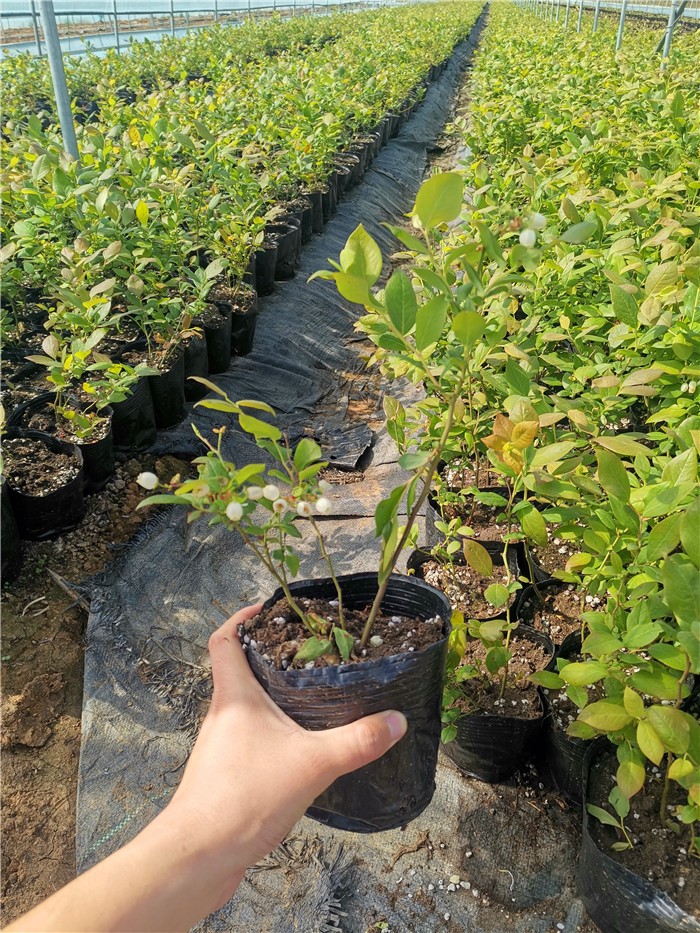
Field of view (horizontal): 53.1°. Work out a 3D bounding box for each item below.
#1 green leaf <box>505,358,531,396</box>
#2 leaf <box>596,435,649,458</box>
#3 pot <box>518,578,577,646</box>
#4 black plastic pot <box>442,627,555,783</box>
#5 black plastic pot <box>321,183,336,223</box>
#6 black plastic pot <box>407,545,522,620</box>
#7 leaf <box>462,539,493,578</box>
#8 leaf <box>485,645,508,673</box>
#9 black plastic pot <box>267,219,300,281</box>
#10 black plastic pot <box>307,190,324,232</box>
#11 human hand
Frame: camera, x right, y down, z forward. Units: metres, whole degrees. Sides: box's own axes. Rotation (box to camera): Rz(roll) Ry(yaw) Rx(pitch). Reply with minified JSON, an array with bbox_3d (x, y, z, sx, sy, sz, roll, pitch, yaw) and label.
[{"bbox_3d":[0.217,-0.116,0.904,0.023,0.010,0.060,-27,76,5],"label":"green leaf"},{"bbox_3d":[0.280,-0.020,0.719,0.061,0.010,0.023,22,47,26],"label":"leaf"},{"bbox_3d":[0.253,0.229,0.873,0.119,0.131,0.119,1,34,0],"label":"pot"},{"bbox_3d":[0.162,0.274,0.810,0.126,0.125,0.126,1,34,0],"label":"black plastic pot"},{"bbox_3d":[-0.132,-1.058,2.781,0.130,0.139,0.130,1,34,0],"label":"black plastic pot"},{"bbox_3d":[0.142,0.200,0.915,0.136,0.132,0.136,1,34,0],"label":"black plastic pot"},{"bbox_3d":[0.137,0.099,0.750,0.023,0.010,0.050,-34,71,-2],"label":"leaf"},{"bbox_3d":[0.162,0.211,0.757,0.021,0.010,0.031,38,78,22],"label":"leaf"},{"bbox_3d":[-0.205,-0.673,2.204,0.119,0.140,0.119,0,34,0],"label":"black plastic pot"},{"bbox_3d":[-0.172,-0.978,2.662,0.130,0.138,0.130,1,34,0],"label":"black plastic pot"},{"bbox_3d":[-0.032,0.158,0.406,0.124,0.102,0.178,1,34,0],"label":"human hand"}]

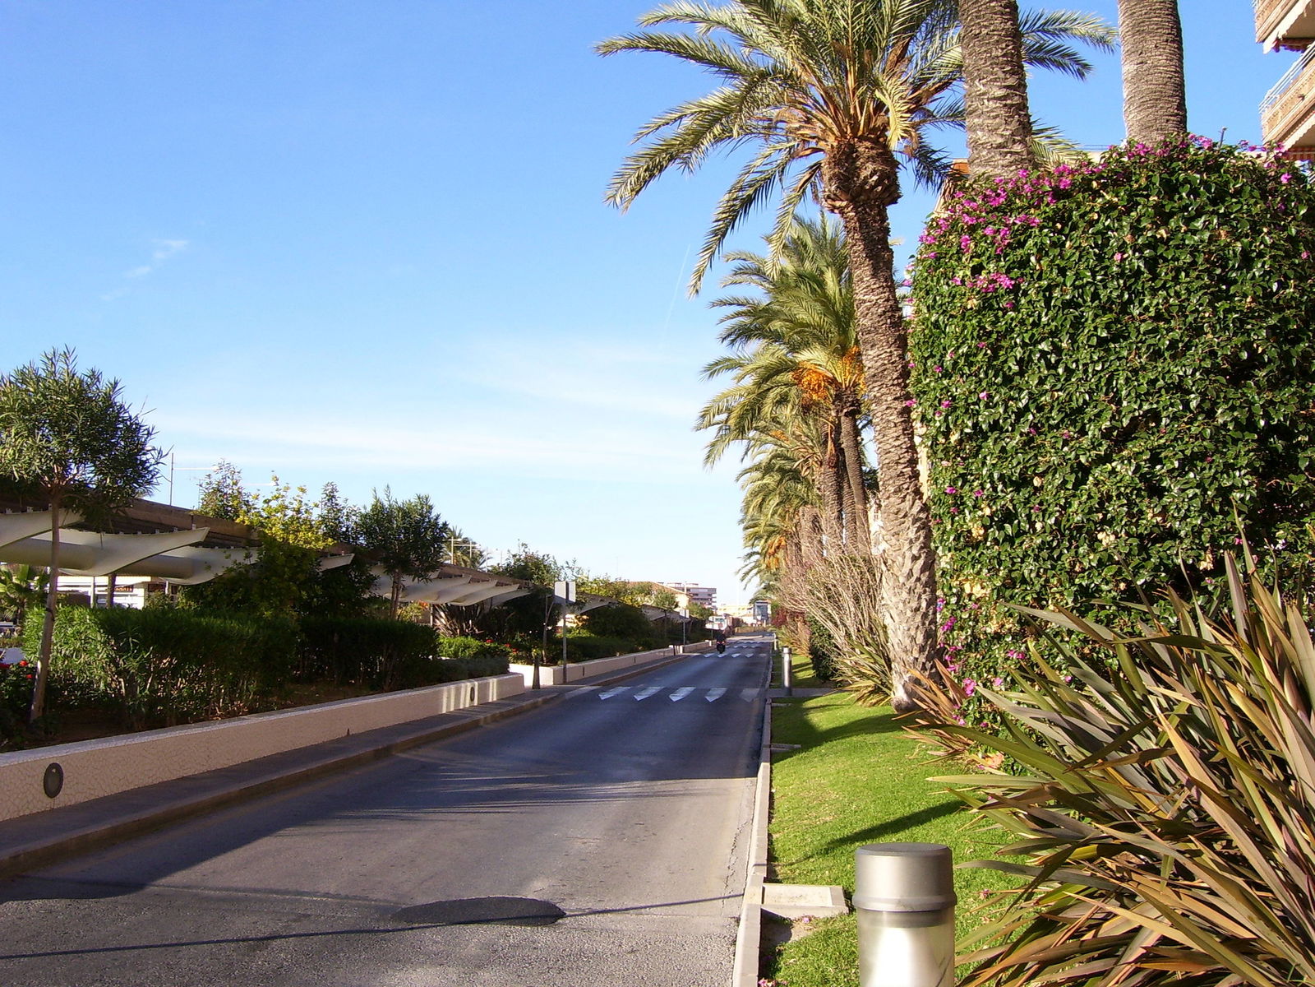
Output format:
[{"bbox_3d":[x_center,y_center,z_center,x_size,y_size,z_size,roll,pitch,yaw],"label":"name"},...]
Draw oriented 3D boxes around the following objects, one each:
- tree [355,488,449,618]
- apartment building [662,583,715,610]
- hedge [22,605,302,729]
[{"bbox_3d":[-5.685,2.054,28.565,2.027,4.385,2.027,-1,-6,5],"label":"tree"},{"bbox_3d":[19.971,71.286,803.962,32.000,30.739,14.000,1,-6,-8],"label":"apartment building"},{"bbox_3d":[-7.113,2.515,19.307,1.250,1.520,5.700,-1,-6,5],"label":"hedge"}]

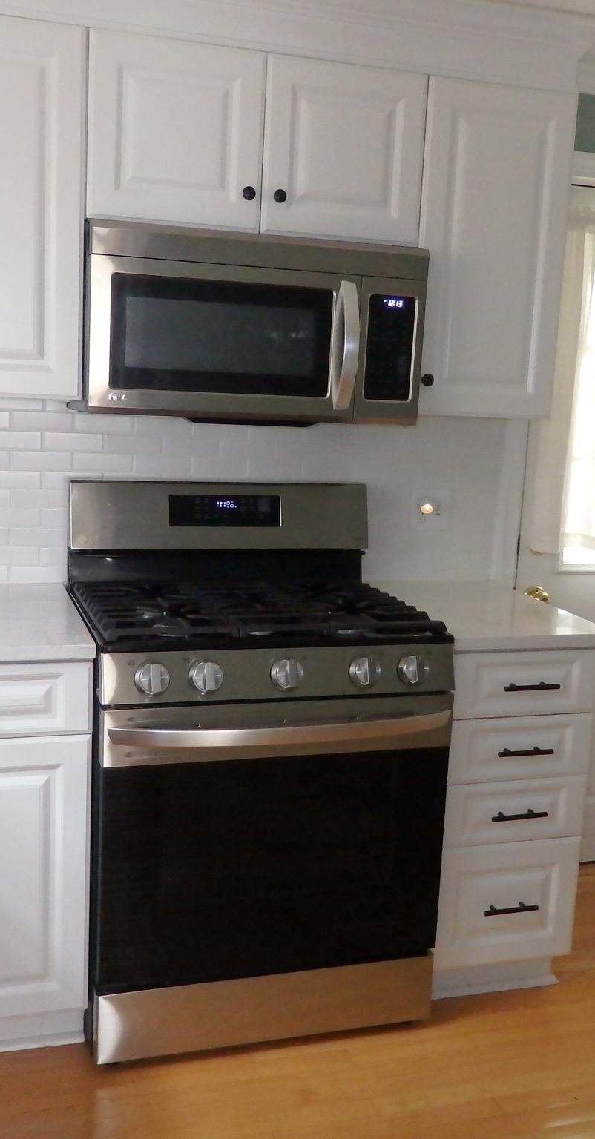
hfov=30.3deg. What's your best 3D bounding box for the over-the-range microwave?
[{"bbox_3d":[-0.123,-0.564,2.586,0.757,0.400,0.410,0,11,-17],"label":"over-the-range microwave"}]

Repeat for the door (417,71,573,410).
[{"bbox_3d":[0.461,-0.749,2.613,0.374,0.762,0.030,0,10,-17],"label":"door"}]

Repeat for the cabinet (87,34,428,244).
[{"bbox_3d":[-0.118,-0.956,2.546,0.762,0.377,0.345,0,11,-17],"label":"cabinet"}]

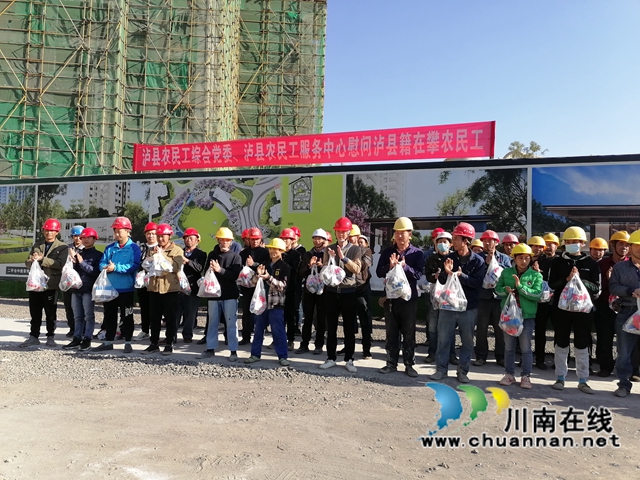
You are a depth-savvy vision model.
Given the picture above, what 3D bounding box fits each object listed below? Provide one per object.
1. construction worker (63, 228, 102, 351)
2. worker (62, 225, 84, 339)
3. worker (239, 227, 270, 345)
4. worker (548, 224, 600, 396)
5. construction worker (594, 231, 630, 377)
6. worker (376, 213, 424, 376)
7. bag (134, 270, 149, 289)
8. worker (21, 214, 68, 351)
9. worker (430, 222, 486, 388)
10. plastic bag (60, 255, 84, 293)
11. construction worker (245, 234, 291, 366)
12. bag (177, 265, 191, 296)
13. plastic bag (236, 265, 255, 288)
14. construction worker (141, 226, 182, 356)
[{"bbox_3d":[-3.350,0.678,7.042,0.520,1.700,0.460,1,-1,14],"label":"construction worker"},{"bbox_3d":[-3.853,0.648,7.840,0.520,1.740,0.430,1,-1,0],"label":"worker"},{"bbox_3d":[-0.951,0.661,7.250,0.500,1.691,0.420,1,-2,18],"label":"worker"},{"bbox_3d":[2.716,0.742,5.304,0.540,1.760,0.460,1,-1,21],"label":"worker"},{"bbox_3d":[3.510,0.756,5.970,0.540,1.728,0.460,0,-2,27],"label":"construction worker"},{"bbox_3d":[0.923,0.653,5.772,0.540,1.820,0.460,1,-1,16],"label":"worker"},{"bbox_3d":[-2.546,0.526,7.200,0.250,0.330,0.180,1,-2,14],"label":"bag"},{"bbox_3d":[-3.849,0.610,7.000,0.540,1.807,0.460,1,-2,9],"label":"worker"},{"bbox_3d":[1.501,0.682,5.450,0.540,1.738,0.480,0,-2,31],"label":"worker"},{"bbox_3d":[-3.432,0.475,6.880,0.310,0.480,0.210,1,-1,-6],"label":"plastic bag"},{"bbox_3d":[-0.639,0.755,6.080,0.500,1.545,0.460,0,-3,34],"label":"construction worker"},{"bbox_3d":[-2.037,0.604,7.450,0.240,0.423,0.200,0,-2,18],"label":"bag"},{"bbox_3d":[-1.075,0.519,7.250,0.270,0.360,0.200,1,-2,14],"label":"plastic bag"},{"bbox_3d":[-2.051,0.645,6.500,0.500,1.710,0.440,1,-2,14],"label":"construction worker"}]

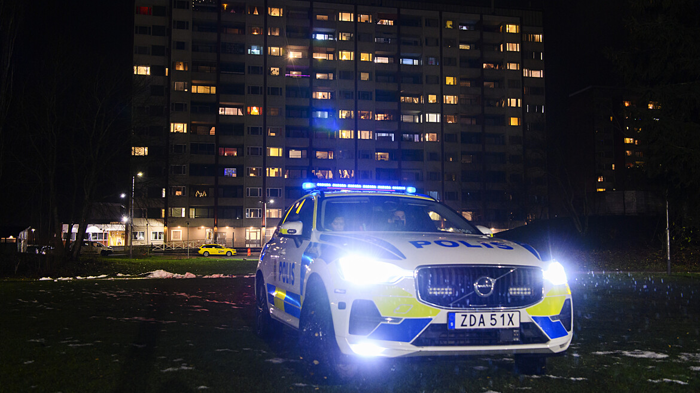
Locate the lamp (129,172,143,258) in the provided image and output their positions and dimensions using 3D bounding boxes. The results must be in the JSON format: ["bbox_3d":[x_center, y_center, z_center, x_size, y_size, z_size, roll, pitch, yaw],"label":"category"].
[{"bbox_3d":[-22.656,2.091,70.000,1.100,9.000,0.350,0,-5,0],"label":"lamp"}]

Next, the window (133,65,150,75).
[{"bbox_3d":[-27.942,-16.918,88.953,2.167,1.272,0.150,1,-4,-12],"label":"window"}]

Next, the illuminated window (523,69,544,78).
[{"bbox_3d":[28.058,-18.804,101.044,3.430,1.262,0.150,1,-4,-12],"label":"illuminated window"}]

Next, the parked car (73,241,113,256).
[{"bbox_3d":[-30.412,6.229,78.000,4.600,1.720,1.850,1,-5,-11],"label":"parked car"}]

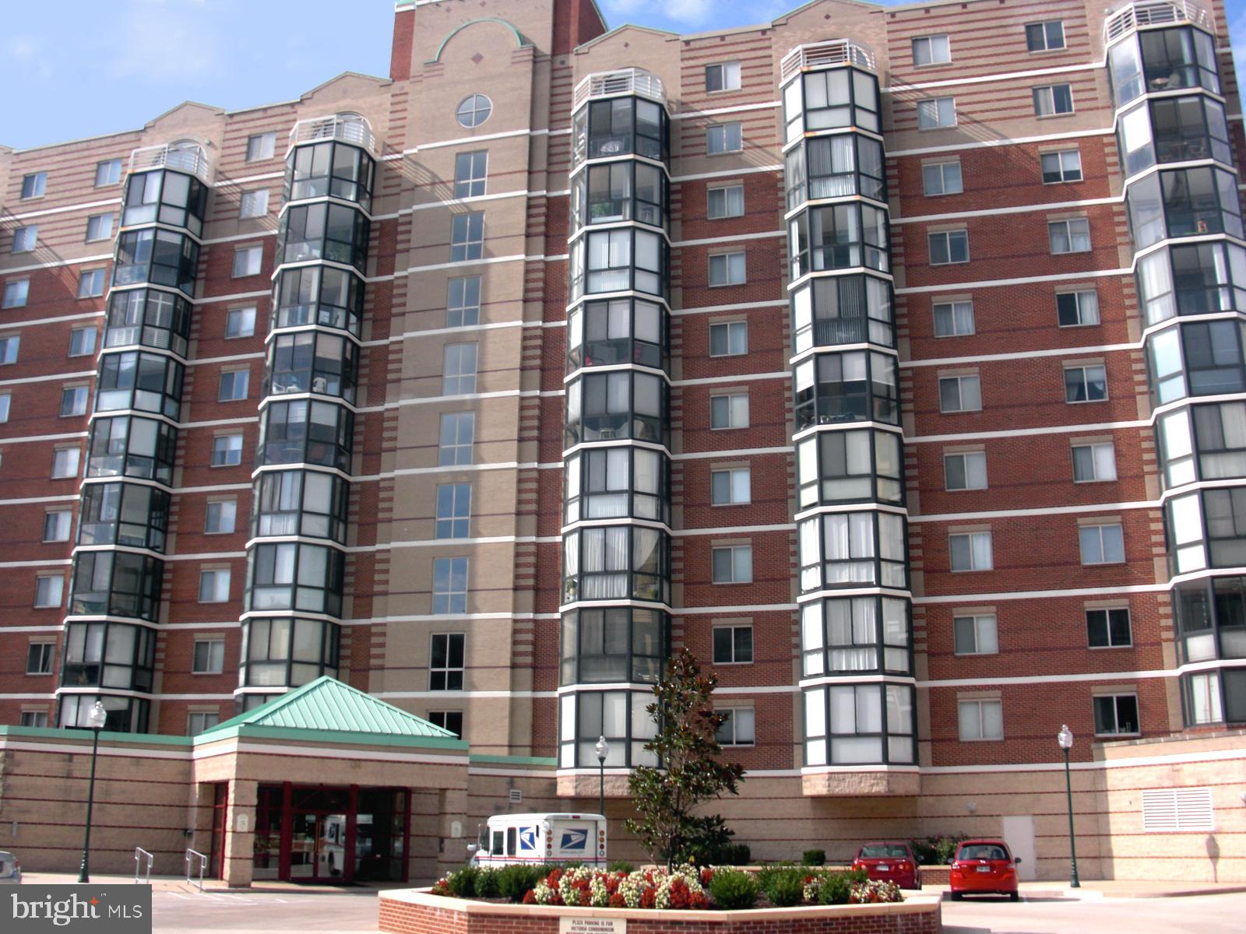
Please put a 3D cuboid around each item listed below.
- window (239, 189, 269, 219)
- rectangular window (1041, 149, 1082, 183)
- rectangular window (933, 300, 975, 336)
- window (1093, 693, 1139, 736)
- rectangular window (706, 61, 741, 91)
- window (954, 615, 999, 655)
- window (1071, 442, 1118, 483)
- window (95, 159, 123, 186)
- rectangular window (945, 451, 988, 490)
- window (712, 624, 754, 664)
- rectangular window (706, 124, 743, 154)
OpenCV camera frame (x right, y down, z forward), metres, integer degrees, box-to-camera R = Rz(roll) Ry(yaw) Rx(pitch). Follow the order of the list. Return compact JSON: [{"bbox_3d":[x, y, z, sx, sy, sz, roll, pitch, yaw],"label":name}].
[{"bbox_3d":[-15.297,-10.917,53.798,1.350,1.240,0.140,-4,-17,15],"label":"window"},{"bbox_3d":[15.292,-10.494,45.137,1.340,1.230,0.120,-4,-17,15],"label":"rectangular window"},{"bbox_3d":[11.498,-5.103,44.883,1.367,1.258,0.140,-4,-17,15],"label":"rectangular window"},{"bbox_3d":[15.207,7.640,39.910,1.365,1.267,0.150,-4,-17,15],"label":"window"},{"bbox_3d":[3.875,-15.057,49.986,1.365,1.267,0.150,-4,-17,15],"label":"rectangular window"},{"bbox_3d":[11.248,5.340,41.218,1.350,1.240,0.140,-4,-17,15],"label":"window"},{"bbox_3d":[15.348,-0.145,42.189,1.365,1.267,0.150,-4,-17,15],"label":"window"},{"bbox_3d":[-22.814,-13.041,57.526,1.365,1.267,0.150,-4,-17,15],"label":"window"},{"bbox_3d":[11.402,0.145,42.997,1.340,1.230,0.120,-4,-17,15],"label":"rectangular window"},{"bbox_3d":[3.749,6.039,44.170,1.390,1.290,0.130,-4,-17,15],"label":"window"},{"bbox_3d":[3.823,-12.300,48.604,1.350,1.240,0.140,-4,-17,15],"label":"rectangular window"}]

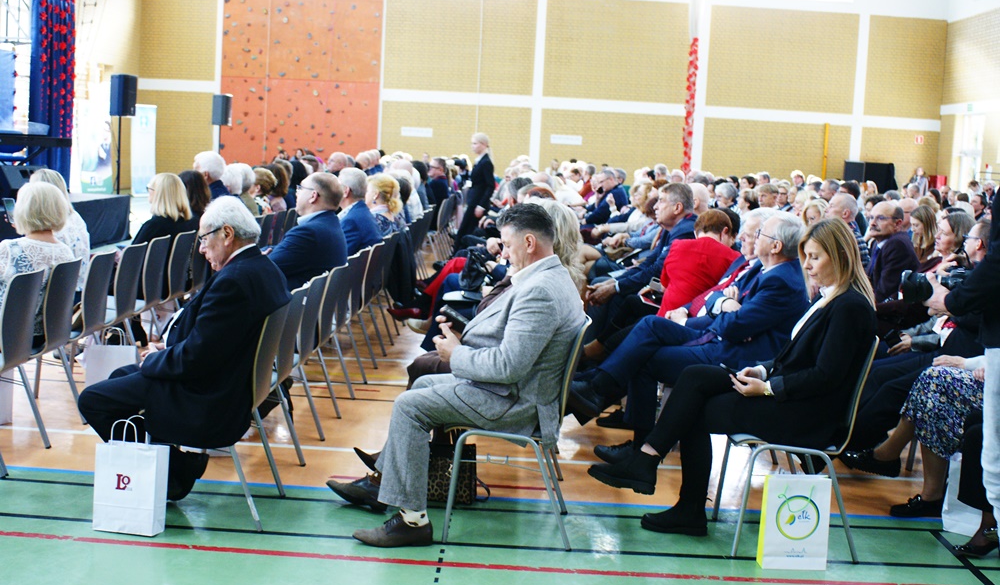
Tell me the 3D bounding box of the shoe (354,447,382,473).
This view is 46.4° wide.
[{"bbox_3d":[-0.539,0.761,5.179,0.280,0.115,0.095,35,6,-3],"label":"shoe"}]

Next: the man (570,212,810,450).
[{"bbox_3d":[0.855,0.276,5.166,1.040,1.275,0.580,3,6,1],"label":"man"}]

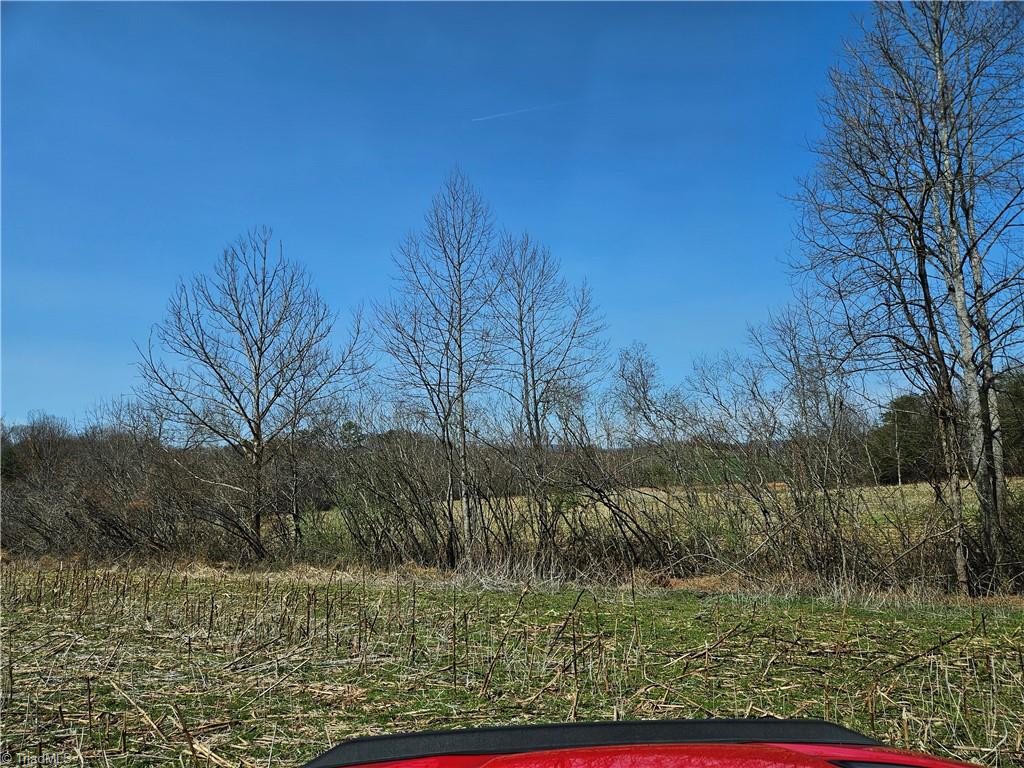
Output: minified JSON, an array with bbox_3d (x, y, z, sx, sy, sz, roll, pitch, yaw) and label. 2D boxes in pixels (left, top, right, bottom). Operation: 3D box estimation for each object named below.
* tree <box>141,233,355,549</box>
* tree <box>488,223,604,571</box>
[{"bbox_3d":[-6.700,0.100,17.500,5.500,8.500,5.200,0,-6,0],"label":"tree"},{"bbox_3d":[0.830,0.280,15.950,2.650,7.900,2.800,0,-6,0],"label":"tree"}]

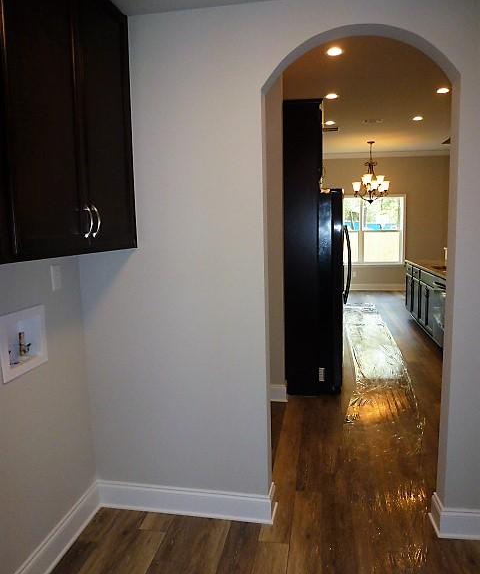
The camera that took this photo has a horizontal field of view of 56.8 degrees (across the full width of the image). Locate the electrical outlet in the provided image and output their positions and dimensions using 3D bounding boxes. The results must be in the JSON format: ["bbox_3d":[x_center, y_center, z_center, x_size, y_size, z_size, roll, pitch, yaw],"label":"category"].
[{"bbox_3d":[-0.828,-0.040,2.006,0.010,0.116,0.073,0,8,10],"label":"electrical outlet"}]

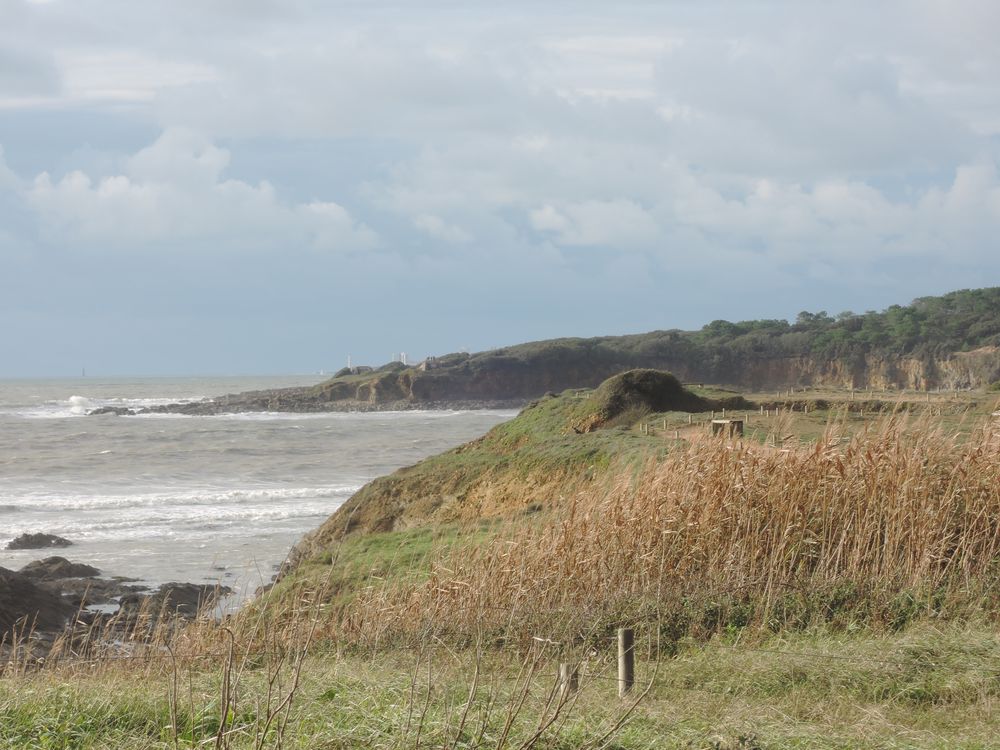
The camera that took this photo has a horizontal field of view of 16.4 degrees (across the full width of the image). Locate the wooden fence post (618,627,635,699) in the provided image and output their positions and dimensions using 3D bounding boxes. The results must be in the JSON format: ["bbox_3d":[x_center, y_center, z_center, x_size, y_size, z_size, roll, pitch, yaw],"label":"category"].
[{"bbox_3d":[0.877,2.008,24.000,0.107,0.505,0.107,-1,0,0],"label":"wooden fence post"}]

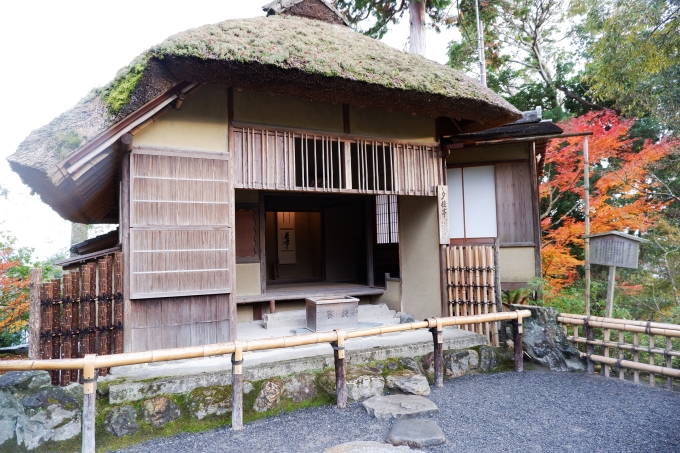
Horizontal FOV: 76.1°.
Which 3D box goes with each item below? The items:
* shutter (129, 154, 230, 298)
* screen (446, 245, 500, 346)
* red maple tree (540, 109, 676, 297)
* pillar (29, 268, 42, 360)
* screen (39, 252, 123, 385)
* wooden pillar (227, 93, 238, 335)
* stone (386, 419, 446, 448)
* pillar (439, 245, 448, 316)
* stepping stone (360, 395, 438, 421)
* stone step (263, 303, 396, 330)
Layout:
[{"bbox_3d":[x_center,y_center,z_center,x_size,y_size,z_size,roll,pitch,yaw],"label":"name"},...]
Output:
[{"bbox_3d":[-1.725,-0.022,4.829,1.060,1.600,0.060,0,-3,-27],"label":"shutter"},{"bbox_3d":[1.796,0.946,5.901,0.622,1.367,0.090,-1,-1,15],"label":"screen"},{"bbox_3d":[5.908,-0.424,9.700,3.000,4.300,2.800,-2,-3,0],"label":"red maple tree"},{"bbox_3d":[-2.936,0.897,4.184,0.110,1.000,0.110,0,-3,-27],"label":"pillar"},{"bbox_3d":[-2.578,0.900,4.362,0.760,1.280,0.080,0,-3,-27],"label":"screen"},{"bbox_3d":[-1.268,-0.147,5.111,0.100,3.050,0.100,0,-3,-27],"label":"wooden pillar"},{"bbox_3d":[0.613,1.628,3.418,0.430,0.100,0.420,-2,-3,0],"label":"stone"},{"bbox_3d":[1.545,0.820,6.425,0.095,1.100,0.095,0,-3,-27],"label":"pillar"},{"bbox_3d":[0.524,1.662,3.999,0.630,0.100,0.490,-1,-3,-8],"label":"stepping stone"},{"bbox_3d":[-0.123,1.301,6.411,1.930,0.210,0.420,0,-3,-27],"label":"stone step"}]

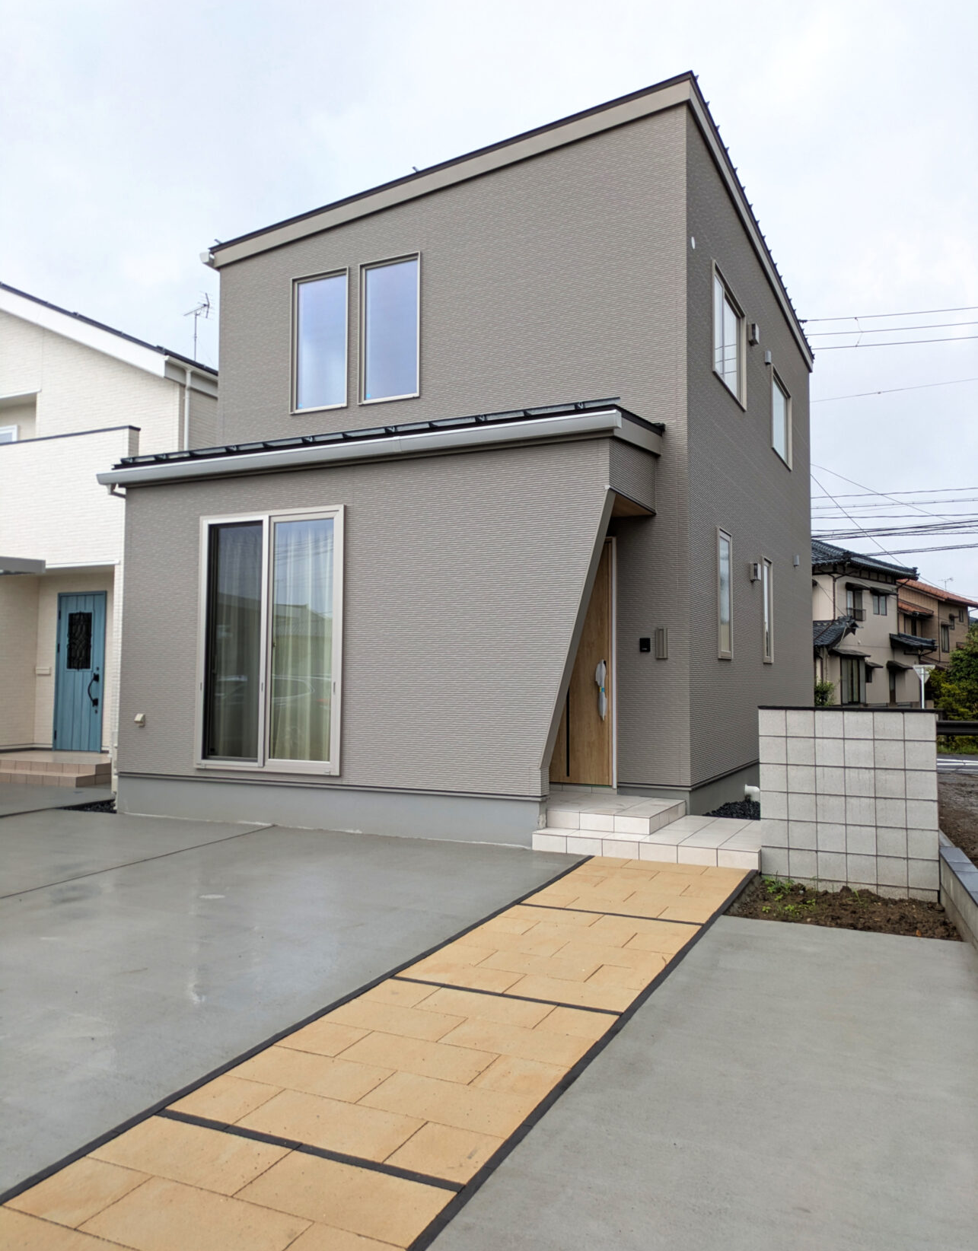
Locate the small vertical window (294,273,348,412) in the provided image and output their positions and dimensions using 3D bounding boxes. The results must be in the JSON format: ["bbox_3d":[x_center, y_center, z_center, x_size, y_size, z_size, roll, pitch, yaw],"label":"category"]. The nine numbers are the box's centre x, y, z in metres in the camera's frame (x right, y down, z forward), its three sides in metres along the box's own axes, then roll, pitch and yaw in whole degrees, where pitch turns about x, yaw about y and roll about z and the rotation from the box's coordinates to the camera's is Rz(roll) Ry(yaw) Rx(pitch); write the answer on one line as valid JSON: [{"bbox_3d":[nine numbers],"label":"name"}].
[{"bbox_3d":[-1.911,-3.200,10.643,0.780,1.580,0.100,-1,-3,26],"label":"small vertical window"}]

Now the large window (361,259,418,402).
[{"bbox_3d":[-1.077,-3.212,10.236,0.780,1.580,0.100,-1,-3,26],"label":"large window"}]

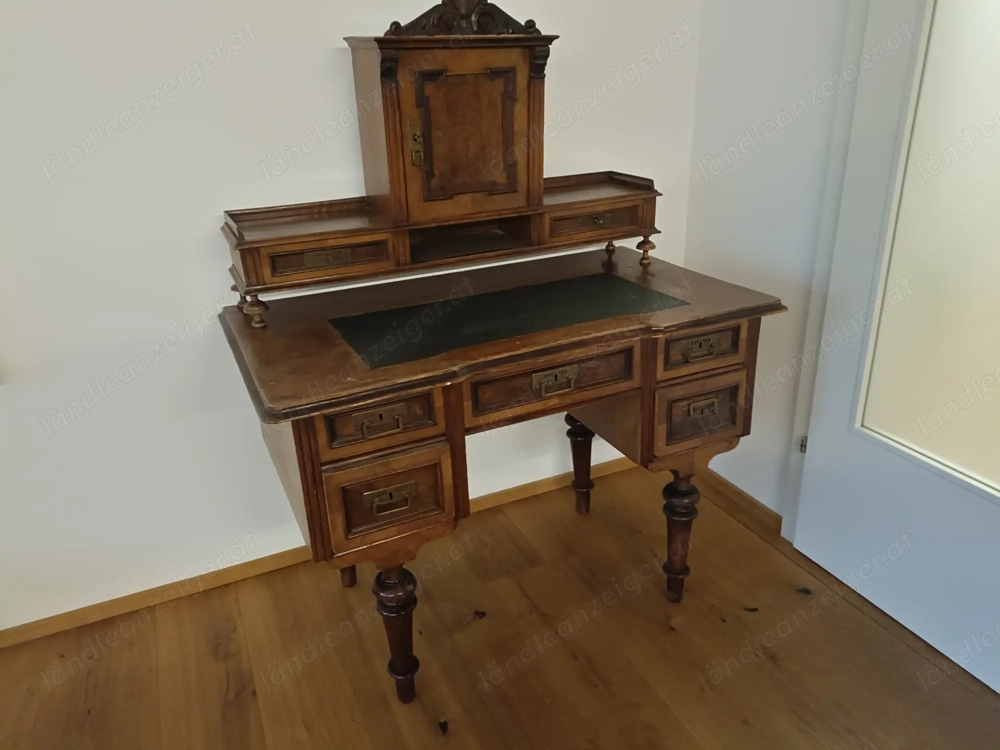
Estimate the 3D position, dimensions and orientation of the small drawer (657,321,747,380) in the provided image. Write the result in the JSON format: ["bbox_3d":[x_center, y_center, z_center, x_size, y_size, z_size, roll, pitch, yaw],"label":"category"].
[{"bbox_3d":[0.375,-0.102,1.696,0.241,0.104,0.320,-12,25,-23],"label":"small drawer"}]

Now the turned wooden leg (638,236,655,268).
[{"bbox_3d":[0.383,-0.327,1.896,0.047,0.069,0.047,-2,23,1],"label":"turned wooden leg"}]

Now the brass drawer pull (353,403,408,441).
[{"bbox_3d":[-0.206,0.084,1.268,0.096,0.046,0.026,-12,25,-22],"label":"brass drawer pull"}]

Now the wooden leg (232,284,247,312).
[{"bbox_3d":[-0.580,-0.186,1.637,0.054,0.073,0.054,-12,25,-23],"label":"wooden leg"}]

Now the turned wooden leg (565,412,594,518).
[{"bbox_3d":[0.253,0.259,2.172,0.085,0.360,0.085,-12,25,-22],"label":"turned wooden leg"}]

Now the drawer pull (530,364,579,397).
[{"bbox_3d":[0.110,0.016,1.433,0.098,0.048,0.024,-12,25,-23],"label":"drawer pull"}]

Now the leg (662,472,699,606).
[{"bbox_3d":[0.447,0.405,1.792,0.090,0.368,0.090,-1,23,1],"label":"leg"}]

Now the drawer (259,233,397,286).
[{"bbox_3d":[-0.394,-0.274,1.596,0.277,0.075,0.170,-12,25,-22],"label":"drawer"}]

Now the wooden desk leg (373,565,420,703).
[{"bbox_3d":[-0.210,0.546,1.506,0.090,0.368,0.090,-12,25,-23],"label":"wooden desk leg"}]

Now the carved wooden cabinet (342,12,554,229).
[{"bbox_3d":[-0.104,-0.605,1.627,0.412,0.454,0.235,-12,25,-23],"label":"carved wooden cabinet"}]

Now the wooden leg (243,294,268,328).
[{"bbox_3d":[-0.511,-0.133,1.520,0.047,0.069,0.047,-12,25,-22],"label":"wooden leg"}]

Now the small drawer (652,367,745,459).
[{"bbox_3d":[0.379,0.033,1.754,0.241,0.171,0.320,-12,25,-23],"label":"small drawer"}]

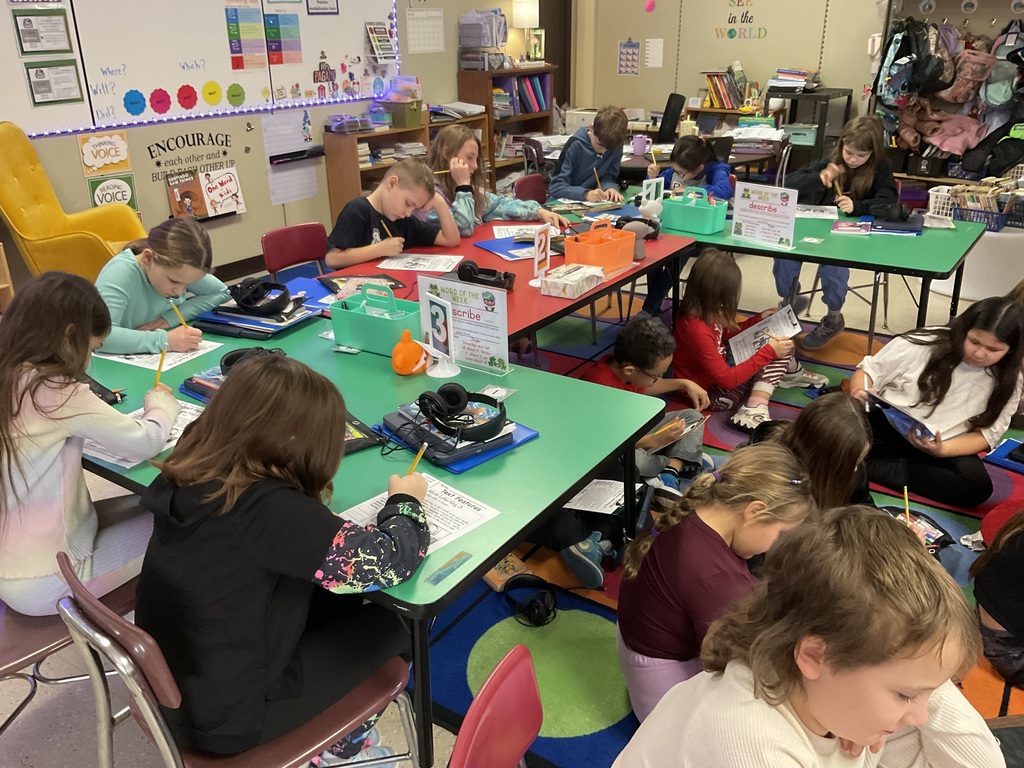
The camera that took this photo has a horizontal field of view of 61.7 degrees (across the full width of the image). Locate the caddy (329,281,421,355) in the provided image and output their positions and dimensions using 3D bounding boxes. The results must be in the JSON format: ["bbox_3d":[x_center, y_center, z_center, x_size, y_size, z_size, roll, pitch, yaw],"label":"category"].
[{"bbox_3d":[-0.357,-0.183,2.349,0.245,0.168,0.148,14,27,31],"label":"caddy"}]

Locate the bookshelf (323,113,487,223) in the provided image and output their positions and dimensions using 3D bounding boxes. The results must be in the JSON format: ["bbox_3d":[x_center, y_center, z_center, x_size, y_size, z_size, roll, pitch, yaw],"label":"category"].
[{"bbox_3d":[-0.703,-1.520,6.355,0.320,0.780,1.580,13,26,29],"label":"bookshelf"}]

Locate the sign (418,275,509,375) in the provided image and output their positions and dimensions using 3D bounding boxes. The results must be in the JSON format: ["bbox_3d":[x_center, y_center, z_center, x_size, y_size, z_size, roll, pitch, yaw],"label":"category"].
[{"bbox_3d":[-0.122,-0.157,2.190,0.280,0.218,0.065,13,27,31],"label":"sign"}]

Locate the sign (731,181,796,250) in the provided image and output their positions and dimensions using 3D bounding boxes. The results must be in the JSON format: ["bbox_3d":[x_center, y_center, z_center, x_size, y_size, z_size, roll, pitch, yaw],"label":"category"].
[{"bbox_3d":[0.984,-0.656,3.340,0.070,0.218,0.280,-19,29,-36],"label":"sign"}]

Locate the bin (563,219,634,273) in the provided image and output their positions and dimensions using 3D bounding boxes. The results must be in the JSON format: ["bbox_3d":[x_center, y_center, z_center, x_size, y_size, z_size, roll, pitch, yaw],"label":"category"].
[{"bbox_3d":[0.314,-0.498,3.044,0.165,0.172,0.245,16,28,35],"label":"bin"}]

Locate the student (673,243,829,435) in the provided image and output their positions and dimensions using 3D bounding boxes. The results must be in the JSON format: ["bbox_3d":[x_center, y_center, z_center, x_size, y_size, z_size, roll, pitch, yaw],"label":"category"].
[{"bbox_3d":[0.987,-0.232,3.527,0.650,0.640,0.540,6,24,16],"label":"student"}]

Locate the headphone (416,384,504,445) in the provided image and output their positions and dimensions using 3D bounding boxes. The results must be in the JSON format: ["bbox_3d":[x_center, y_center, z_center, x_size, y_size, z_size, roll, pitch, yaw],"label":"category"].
[{"bbox_3d":[-0.104,0.042,1.777,0.185,0.072,0.165,14,27,32],"label":"headphone"}]

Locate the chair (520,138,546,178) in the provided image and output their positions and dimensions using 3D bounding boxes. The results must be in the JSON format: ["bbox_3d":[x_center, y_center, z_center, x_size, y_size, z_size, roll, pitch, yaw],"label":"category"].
[{"bbox_3d":[0.320,-1.258,5.771,0.500,0.780,0.440,-8,24,-17],"label":"chair"}]

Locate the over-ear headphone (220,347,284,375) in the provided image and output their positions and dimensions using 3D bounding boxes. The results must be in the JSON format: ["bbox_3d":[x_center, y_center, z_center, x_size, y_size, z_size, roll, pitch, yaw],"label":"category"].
[{"bbox_3d":[-0.613,-0.046,2.062,0.180,0.078,0.155,-15,27,-30],"label":"over-ear headphone"}]

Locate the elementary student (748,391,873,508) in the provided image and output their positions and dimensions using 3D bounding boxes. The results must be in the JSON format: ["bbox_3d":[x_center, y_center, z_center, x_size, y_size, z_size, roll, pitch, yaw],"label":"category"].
[{"bbox_3d":[0.874,0.256,2.321,0.580,0.560,0.500,7,24,18],"label":"elementary student"}]

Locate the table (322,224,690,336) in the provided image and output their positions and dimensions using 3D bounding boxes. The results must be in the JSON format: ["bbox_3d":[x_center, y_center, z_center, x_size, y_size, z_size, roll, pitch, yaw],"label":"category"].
[{"bbox_3d":[-0.059,-0.124,3.271,0.915,0.666,1.524,14,27,31],"label":"table"}]

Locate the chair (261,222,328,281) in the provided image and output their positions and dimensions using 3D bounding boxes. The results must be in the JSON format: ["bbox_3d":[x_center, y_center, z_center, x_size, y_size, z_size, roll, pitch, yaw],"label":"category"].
[{"bbox_3d":[-0.781,-0.288,3.663,0.440,0.680,0.410,20,31,41],"label":"chair"}]

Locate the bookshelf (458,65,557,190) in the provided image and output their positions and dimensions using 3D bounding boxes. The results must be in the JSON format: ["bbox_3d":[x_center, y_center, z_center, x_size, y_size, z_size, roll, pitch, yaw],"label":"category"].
[{"bbox_3d":[-0.021,-2.103,7.376,0.310,1.118,1.000,14,27,31],"label":"bookshelf"}]

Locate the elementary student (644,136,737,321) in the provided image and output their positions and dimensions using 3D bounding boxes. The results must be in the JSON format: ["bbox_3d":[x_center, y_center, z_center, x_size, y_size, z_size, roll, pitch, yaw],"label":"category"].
[{"bbox_3d":[0.924,-0.792,4.407,0.480,0.970,0.700,14,27,31],"label":"elementary student"}]

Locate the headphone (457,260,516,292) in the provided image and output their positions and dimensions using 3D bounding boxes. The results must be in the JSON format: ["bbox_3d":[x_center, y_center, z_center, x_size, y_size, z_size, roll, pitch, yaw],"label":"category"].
[{"bbox_3d":[-0.079,-0.374,2.860,0.200,0.075,0.145,9,25,22],"label":"headphone"}]

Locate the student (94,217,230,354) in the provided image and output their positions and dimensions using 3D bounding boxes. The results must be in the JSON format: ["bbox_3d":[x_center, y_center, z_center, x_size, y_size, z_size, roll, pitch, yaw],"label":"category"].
[{"bbox_3d":[-1.059,-0.054,2.640,0.600,0.940,0.470,14,27,31],"label":"student"}]

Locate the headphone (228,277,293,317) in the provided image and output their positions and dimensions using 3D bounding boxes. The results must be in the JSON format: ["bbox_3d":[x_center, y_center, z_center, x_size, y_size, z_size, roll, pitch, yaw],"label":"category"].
[{"bbox_3d":[-0.743,-0.274,2.577,0.190,0.080,0.165,9,25,22],"label":"headphone"}]

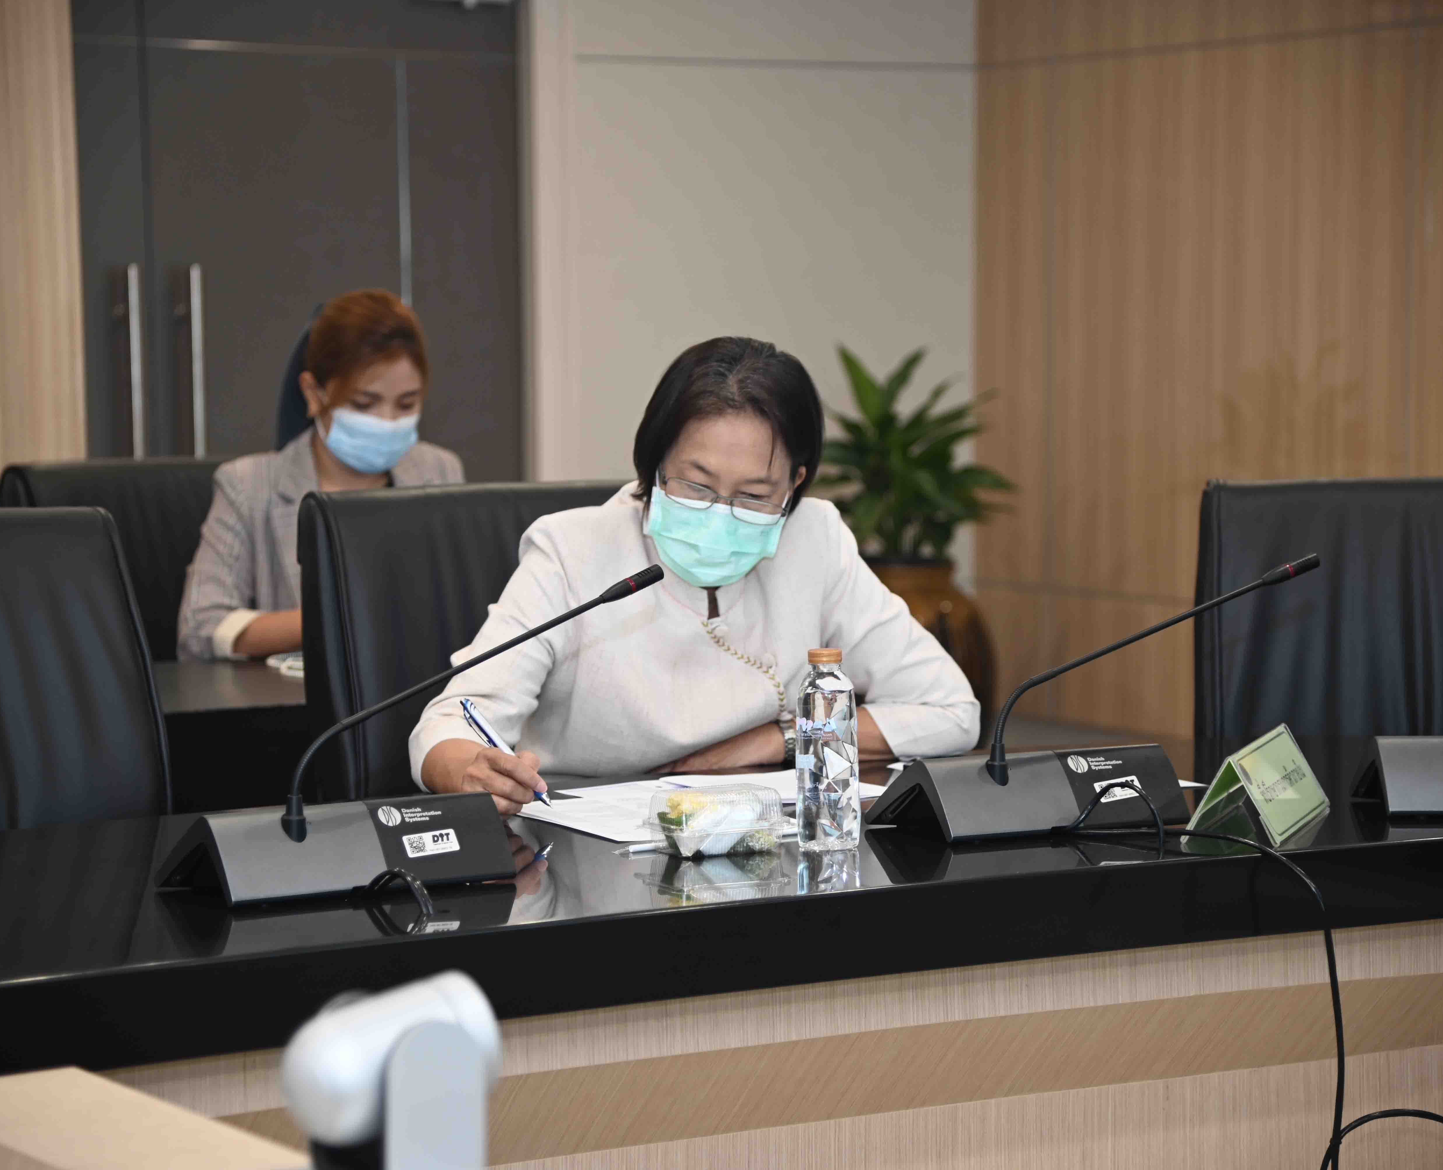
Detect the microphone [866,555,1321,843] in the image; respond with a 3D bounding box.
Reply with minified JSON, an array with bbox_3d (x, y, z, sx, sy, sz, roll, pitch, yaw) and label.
[{"bbox_3d":[0.379,0.100,3.869,0.457,0.234,0.158,-2,5,-24],"label":"microphone"}]

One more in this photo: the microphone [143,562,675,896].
[{"bbox_3d":[-0.240,0.120,3.551,0.468,0.249,0.140,-3,5,-33],"label":"microphone"}]

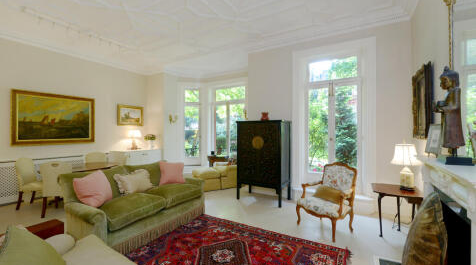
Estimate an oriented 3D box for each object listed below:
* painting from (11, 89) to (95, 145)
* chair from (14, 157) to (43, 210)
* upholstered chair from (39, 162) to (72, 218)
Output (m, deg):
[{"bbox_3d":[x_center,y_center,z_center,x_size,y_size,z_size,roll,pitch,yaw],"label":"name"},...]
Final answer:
[{"bbox_3d":[-4.386,-0.317,4.853,0.059,1.199,1.547,0,0,32],"label":"painting"},{"bbox_3d":[-4.018,0.995,4.018,0.570,0.969,0.474,0,0,-14],"label":"chair"},{"bbox_3d":[-3.256,0.998,3.715,0.481,0.965,0.570,0,0,-16],"label":"upholstered chair"}]

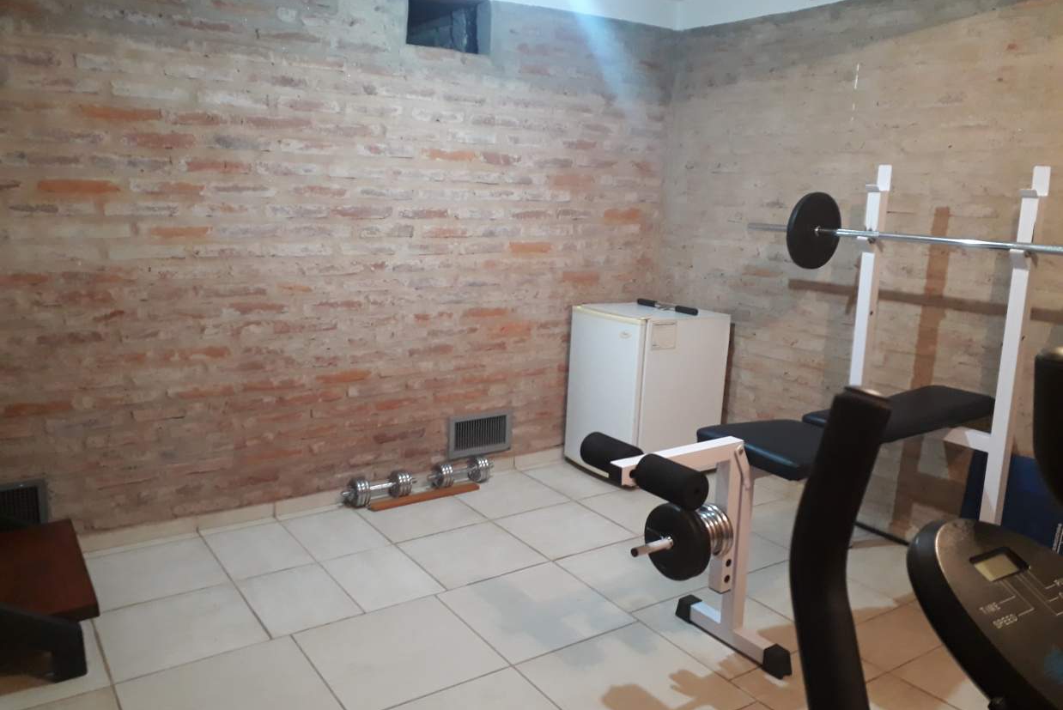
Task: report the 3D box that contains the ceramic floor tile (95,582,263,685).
[{"bbox_3d":[-1.121,0.874,2.644,0.450,0.010,0.450,-6,15,-34],"label":"ceramic floor tile"}]

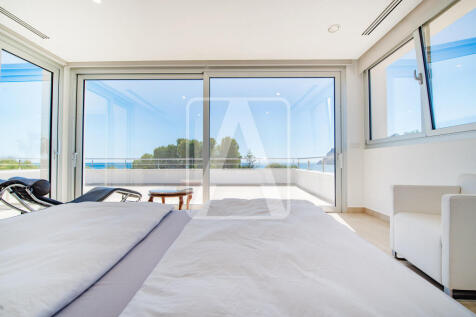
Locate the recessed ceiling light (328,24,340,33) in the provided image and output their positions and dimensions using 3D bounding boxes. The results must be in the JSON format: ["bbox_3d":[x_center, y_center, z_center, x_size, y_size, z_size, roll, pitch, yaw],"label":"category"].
[{"bbox_3d":[1.290,-1.738,2.650,0.160,0.030,0.160,0,-1,3],"label":"recessed ceiling light"}]

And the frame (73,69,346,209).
[{"bbox_3d":[-0.560,-0.300,3.600,4.800,2.520,0.120,0,-1,1],"label":"frame"}]

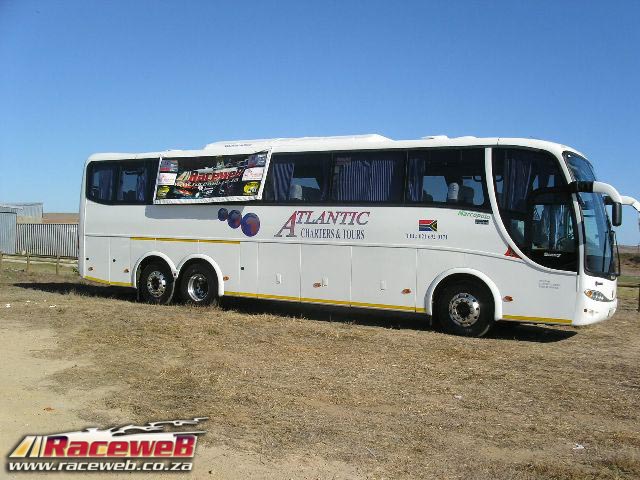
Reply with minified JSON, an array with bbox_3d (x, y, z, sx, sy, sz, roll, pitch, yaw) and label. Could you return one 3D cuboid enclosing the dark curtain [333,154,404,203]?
[{"bbox_3d":[0.936,-1.188,13.912,1.420,0.940,0.100,2,3,31],"label":"dark curtain"}]

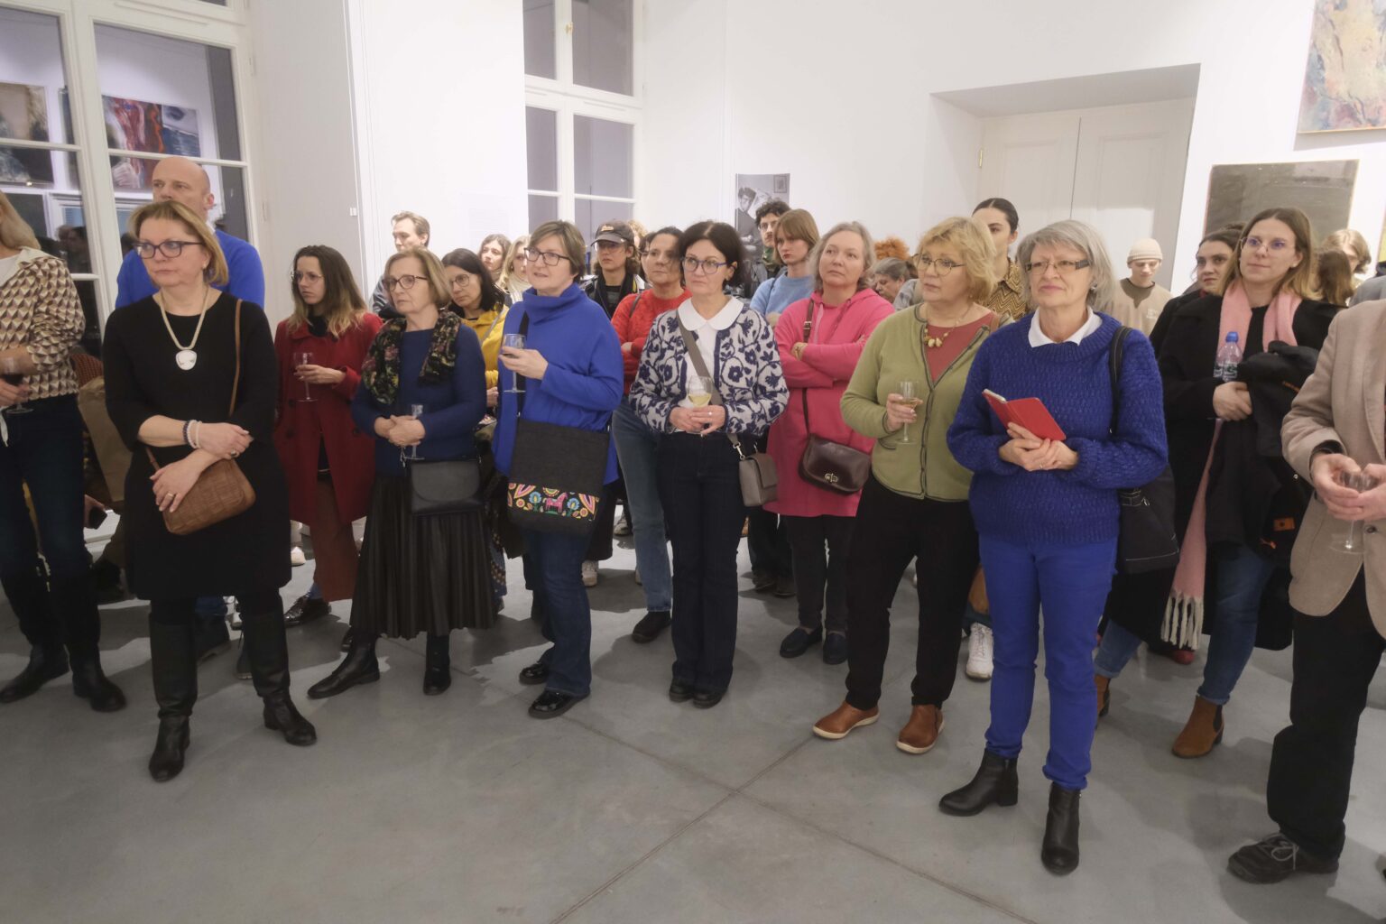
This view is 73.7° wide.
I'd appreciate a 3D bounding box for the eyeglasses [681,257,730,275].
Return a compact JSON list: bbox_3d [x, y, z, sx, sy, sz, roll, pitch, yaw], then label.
[{"bbox_3d":[0.059,-0.645,3.022,0.135,0.045,0.140,14,19,28],"label":"eyeglasses"}]

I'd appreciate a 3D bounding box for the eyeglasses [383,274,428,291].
[{"bbox_3d":[-0.944,-0.606,3.146,0.140,0.047,0.140,8,8,27],"label":"eyeglasses"}]

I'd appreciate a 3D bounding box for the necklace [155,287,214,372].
[{"bbox_3d":[-1.463,-0.397,2.666,0.140,0.245,0.165,-5,14,-24],"label":"necklace"}]

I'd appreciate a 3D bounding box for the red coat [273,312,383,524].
[{"bbox_3d":[-1.535,-0.188,3.890,0.480,0.875,0.320,1,13,3],"label":"red coat"}]

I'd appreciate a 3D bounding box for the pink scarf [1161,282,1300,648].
[{"bbox_3d":[1.618,0.016,2.777,0.340,1.086,0.260,10,16,36],"label":"pink scarf"}]

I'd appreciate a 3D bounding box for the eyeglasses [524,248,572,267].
[{"bbox_3d":[-0.452,-0.668,3.008,0.137,0.045,0.140,19,15,20],"label":"eyeglasses"}]

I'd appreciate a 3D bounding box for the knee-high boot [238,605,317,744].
[{"bbox_3d":[-1.346,0.689,3.019,0.250,0.430,0.110,9,15,33],"label":"knee-high boot"}]

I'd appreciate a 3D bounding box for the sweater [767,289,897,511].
[{"bbox_3d":[0.538,-0.213,3.471,0.480,0.870,0.360,5,13,17],"label":"sweater"}]

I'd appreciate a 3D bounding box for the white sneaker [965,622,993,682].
[{"bbox_3d":[1.134,0.746,3.622,0.105,0.120,0.285,5,14,16],"label":"white sneaker"}]

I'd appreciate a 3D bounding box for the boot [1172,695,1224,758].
[{"bbox_3d":[1.654,0.865,3.024,0.250,0.160,0.095,-7,15,-32],"label":"boot"}]

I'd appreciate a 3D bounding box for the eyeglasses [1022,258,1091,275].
[{"bbox_3d":[0.920,-0.480,2.276,0.140,0.042,0.145,10,19,43],"label":"eyeglasses"}]

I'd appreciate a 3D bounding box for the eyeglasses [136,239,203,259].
[{"bbox_3d":[-1.485,-0.614,2.670,0.142,0.047,0.145,3,13,12],"label":"eyeglasses"}]

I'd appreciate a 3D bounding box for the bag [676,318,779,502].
[{"bbox_3d":[0.117,-0.183,3.123,0.340,0.645,0.280,4,13,14],"label":"bag"}]

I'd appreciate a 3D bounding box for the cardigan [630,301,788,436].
[{"bbox_3d":[0.054,-0.310,3.053,0.500,0.430,0.360,3,13,12],"label":"cardigan"}]

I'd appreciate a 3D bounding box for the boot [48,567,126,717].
[{"bbox_3d":[-2.107,0.623,3.222,0.255,0.450,0.110,9,15,32],"label":"boot"}]

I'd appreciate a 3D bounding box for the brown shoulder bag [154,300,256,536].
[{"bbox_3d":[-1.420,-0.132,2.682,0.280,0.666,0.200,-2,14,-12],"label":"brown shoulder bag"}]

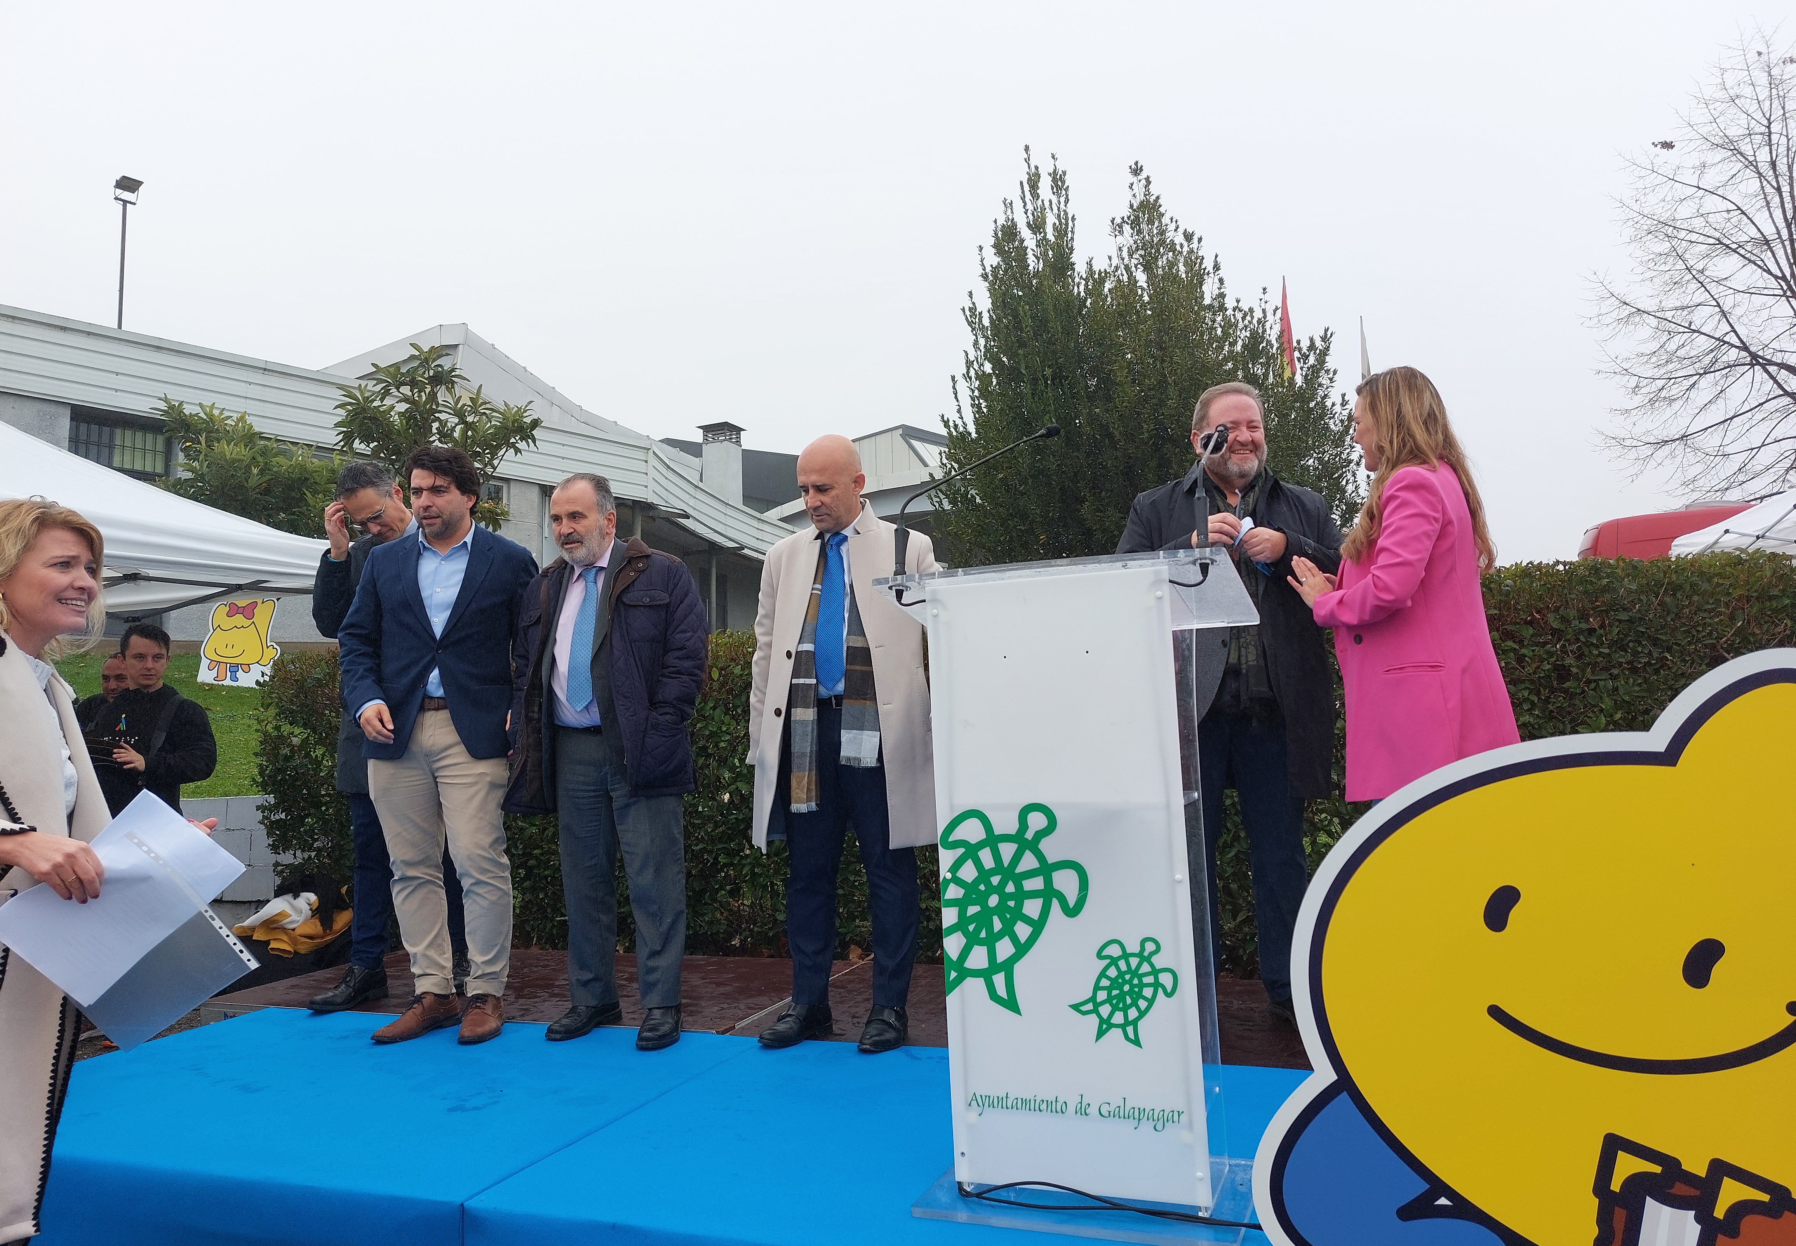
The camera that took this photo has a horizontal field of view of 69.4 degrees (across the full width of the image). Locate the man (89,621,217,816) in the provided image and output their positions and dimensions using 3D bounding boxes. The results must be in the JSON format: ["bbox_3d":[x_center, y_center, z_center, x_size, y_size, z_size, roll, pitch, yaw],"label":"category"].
[{"bbox_3d":[-3.330,0.880,5.800,0.530,1.760,0.420,-1,-4,-9],"label":"man"}]

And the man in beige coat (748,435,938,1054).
[{"bbox_3d":[-0.148,0.326,3.748,0.560,1.742,0.400,-3,-4,10],"label":"man in beige coat"}]

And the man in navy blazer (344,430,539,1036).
[{"bbox_3d":[-1.426,0.351,4.025,0.580,1.810,0.420,-2,-4,-3],"label":"man in navy blazer"}]

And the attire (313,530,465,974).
[{"bbox_3d":[-1.710,0.430,4.420,0.500,1.500,0.360,-4,-5,22],"label":"attire"}]

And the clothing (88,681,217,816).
[{"bbox_3d":[-3.053,0.575,5.300,0.520,0.662,0.360,-1,-4,-7],"label":"clothing"}]

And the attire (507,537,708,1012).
[{"bbox_3d":[-0.875,0.446,3.916,0.560,1.416,0.380,-3,-4,12],"label":"attire"}]

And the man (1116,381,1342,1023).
[{"bbox_3d":[0.950,0.195,3.720,0.600,1.800,0.400,-2,-4,6],"label":"man"}]

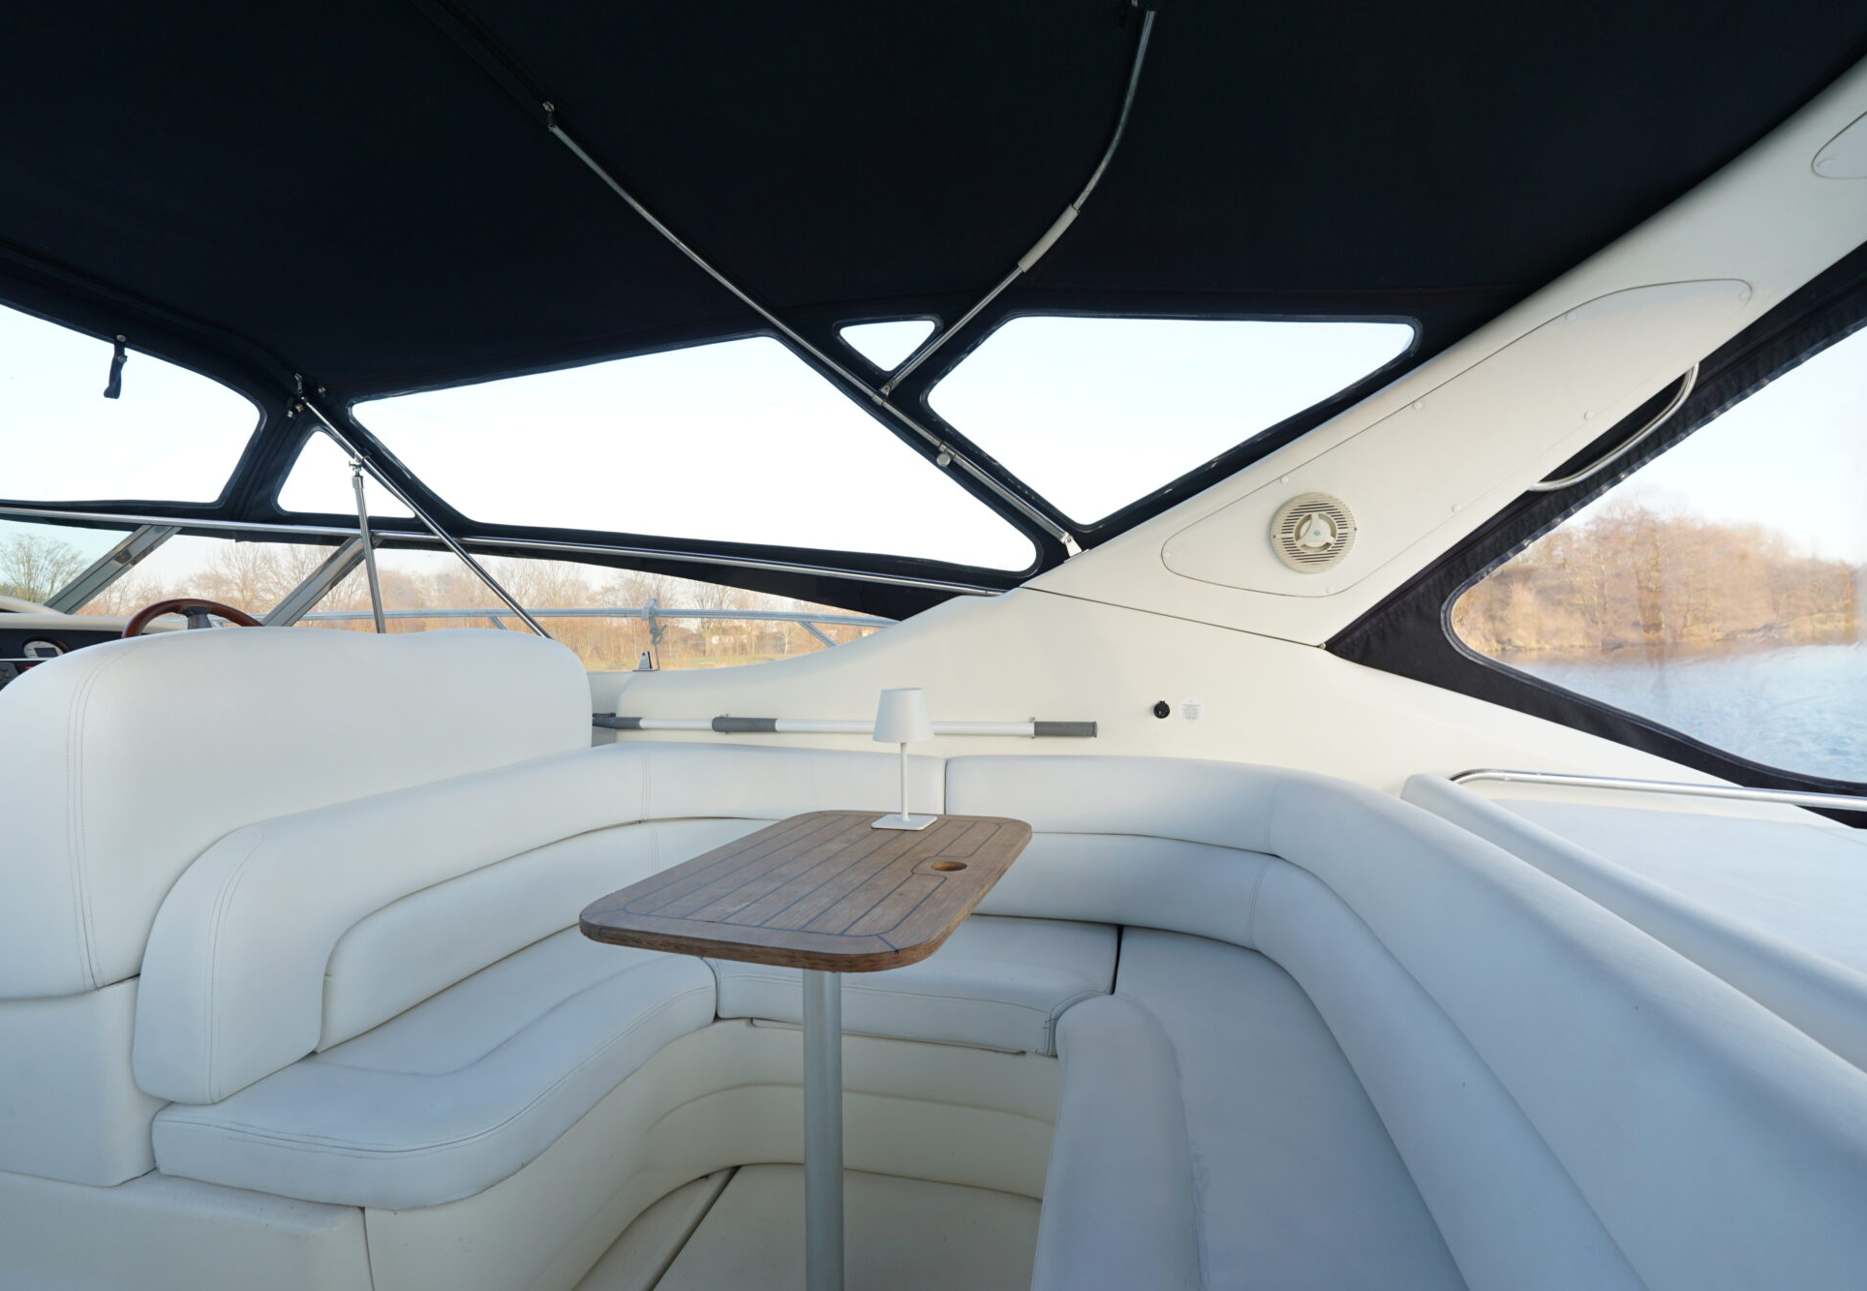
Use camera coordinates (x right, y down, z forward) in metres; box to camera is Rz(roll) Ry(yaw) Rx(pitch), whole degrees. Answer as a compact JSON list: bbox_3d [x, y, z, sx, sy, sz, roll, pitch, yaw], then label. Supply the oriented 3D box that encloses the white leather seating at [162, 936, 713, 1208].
[{"bbox_3d":[-0.694,0.672,1.529,0.541,0.112,0.979,-1,0,16],"label":"white leather seating"}]

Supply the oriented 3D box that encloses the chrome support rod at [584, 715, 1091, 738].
[{"bbox_3d":[-0.304,0.211,2.107,1.439,0.043,0.043,-1,0,14],"label":"chrome support rod"}]

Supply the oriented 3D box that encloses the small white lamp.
[{"bbox_3d":[-0.060,0.225,1.635,0.122,0.270,0.122,-2,0,17],"label":"small white lamp"}]

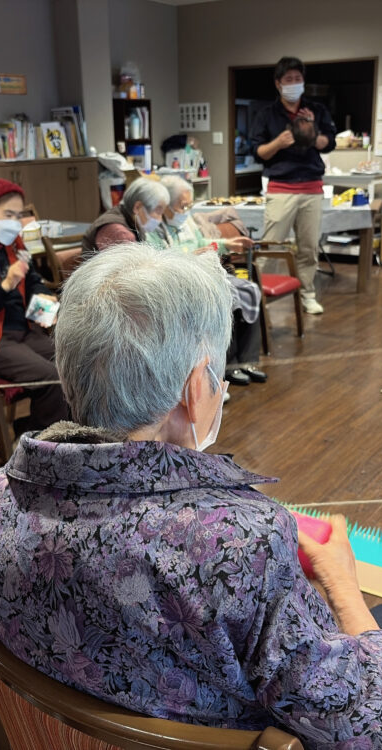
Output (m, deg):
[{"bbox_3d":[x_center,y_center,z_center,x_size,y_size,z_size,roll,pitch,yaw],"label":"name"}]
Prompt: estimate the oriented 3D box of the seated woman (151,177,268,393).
[{"bbox_3d":[0.045,-0.494,3.954,0.720,1.075,0.500,8,20,26],"label":"seated woman"}]

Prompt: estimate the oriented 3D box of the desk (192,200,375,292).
[{"bbox_3d":[0.827,-1.183,6.691,1.700,0.664,0.850,5,19,19],"label":"desk"}]

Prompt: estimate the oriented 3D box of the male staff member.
[{"bbox_3d":[0.707,-1.284,5.283,0.570,1.730,0.440,0,18,3],"label":"male staff member"}]

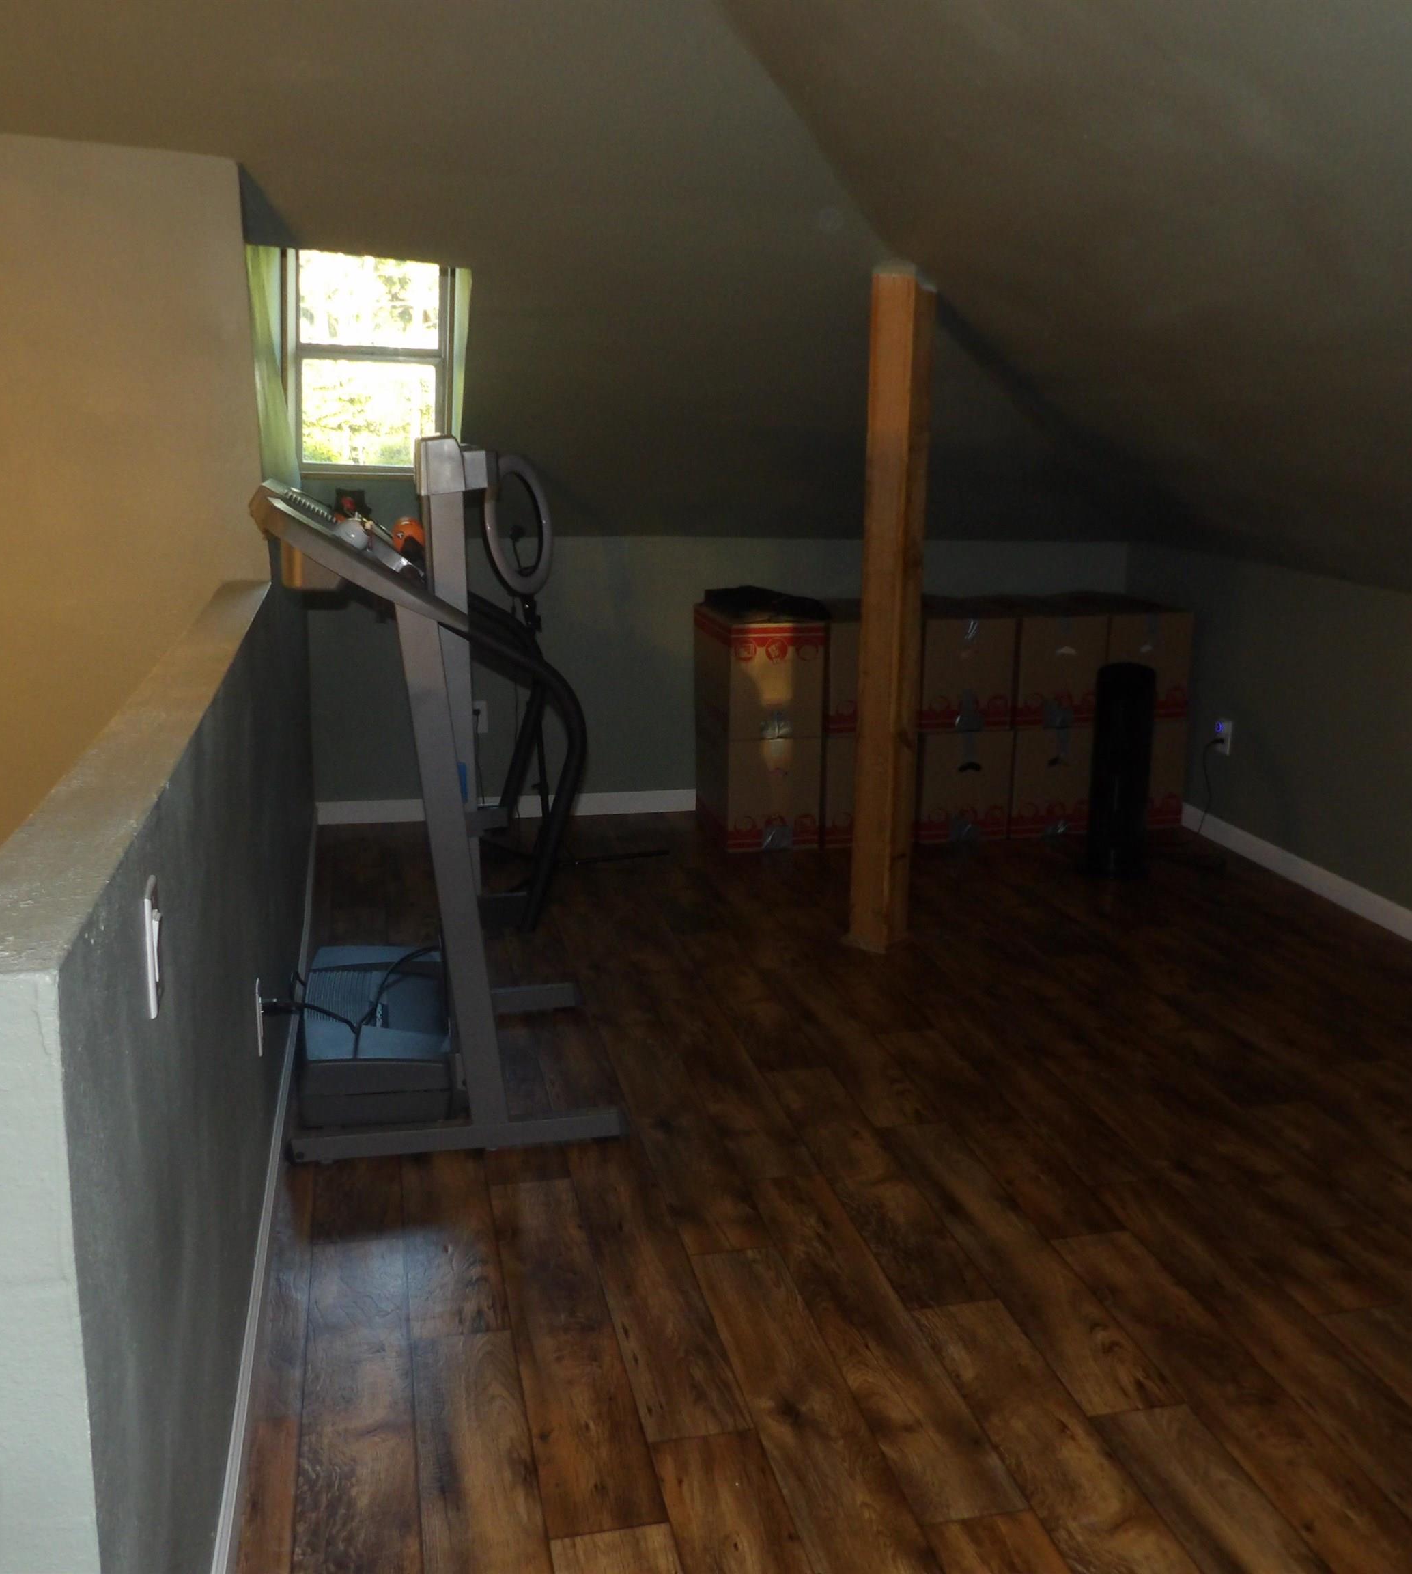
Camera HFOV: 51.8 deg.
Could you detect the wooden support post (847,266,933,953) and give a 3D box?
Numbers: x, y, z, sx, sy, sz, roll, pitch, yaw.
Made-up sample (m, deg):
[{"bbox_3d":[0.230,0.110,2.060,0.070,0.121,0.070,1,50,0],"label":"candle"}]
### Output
[{"bbox_3d":[0.477,-0.417,3.734,0.114,1.715,0.115,11,17,35],"label":"wooden support post"}]

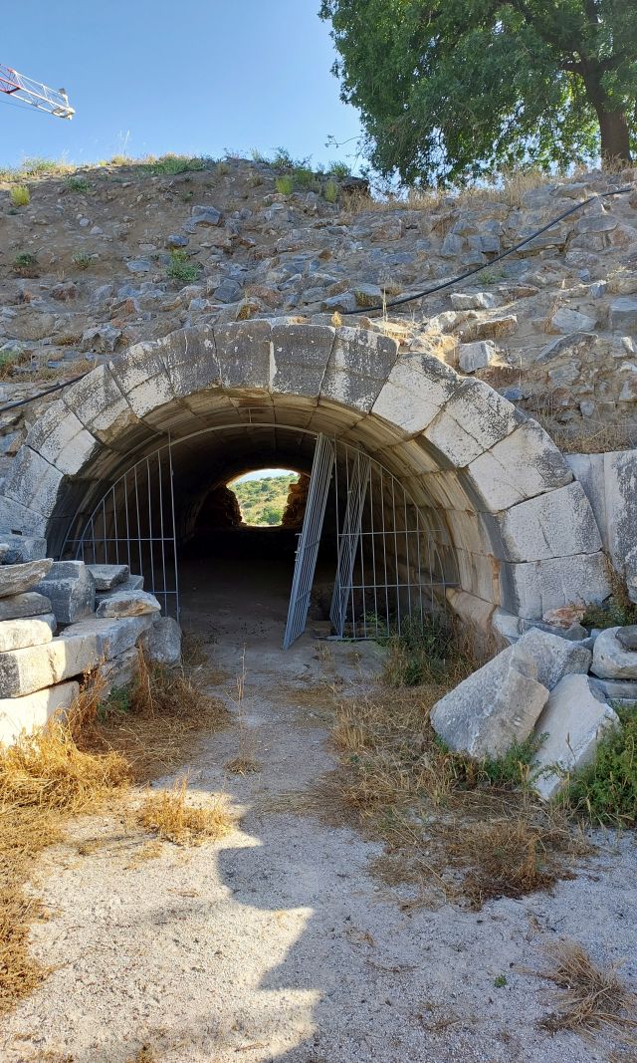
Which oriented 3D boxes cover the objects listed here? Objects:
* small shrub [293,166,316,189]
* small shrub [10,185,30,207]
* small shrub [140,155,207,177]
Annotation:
[{"bbox_3d":[-0.192,-4.689,11.400,0.290,0.310,0.280,-2,3,0],"label":"small shrub"},{"bbox_3d":[-4.130,-4.633,11.900,0.270,0.290,0.260,-2,3,0],"label":"small shrub"},{"bbox_3d":[-2.139,-5.373,12.600,0.920,0.300,0.500,-2,3,0],"label":"small shrub"}]

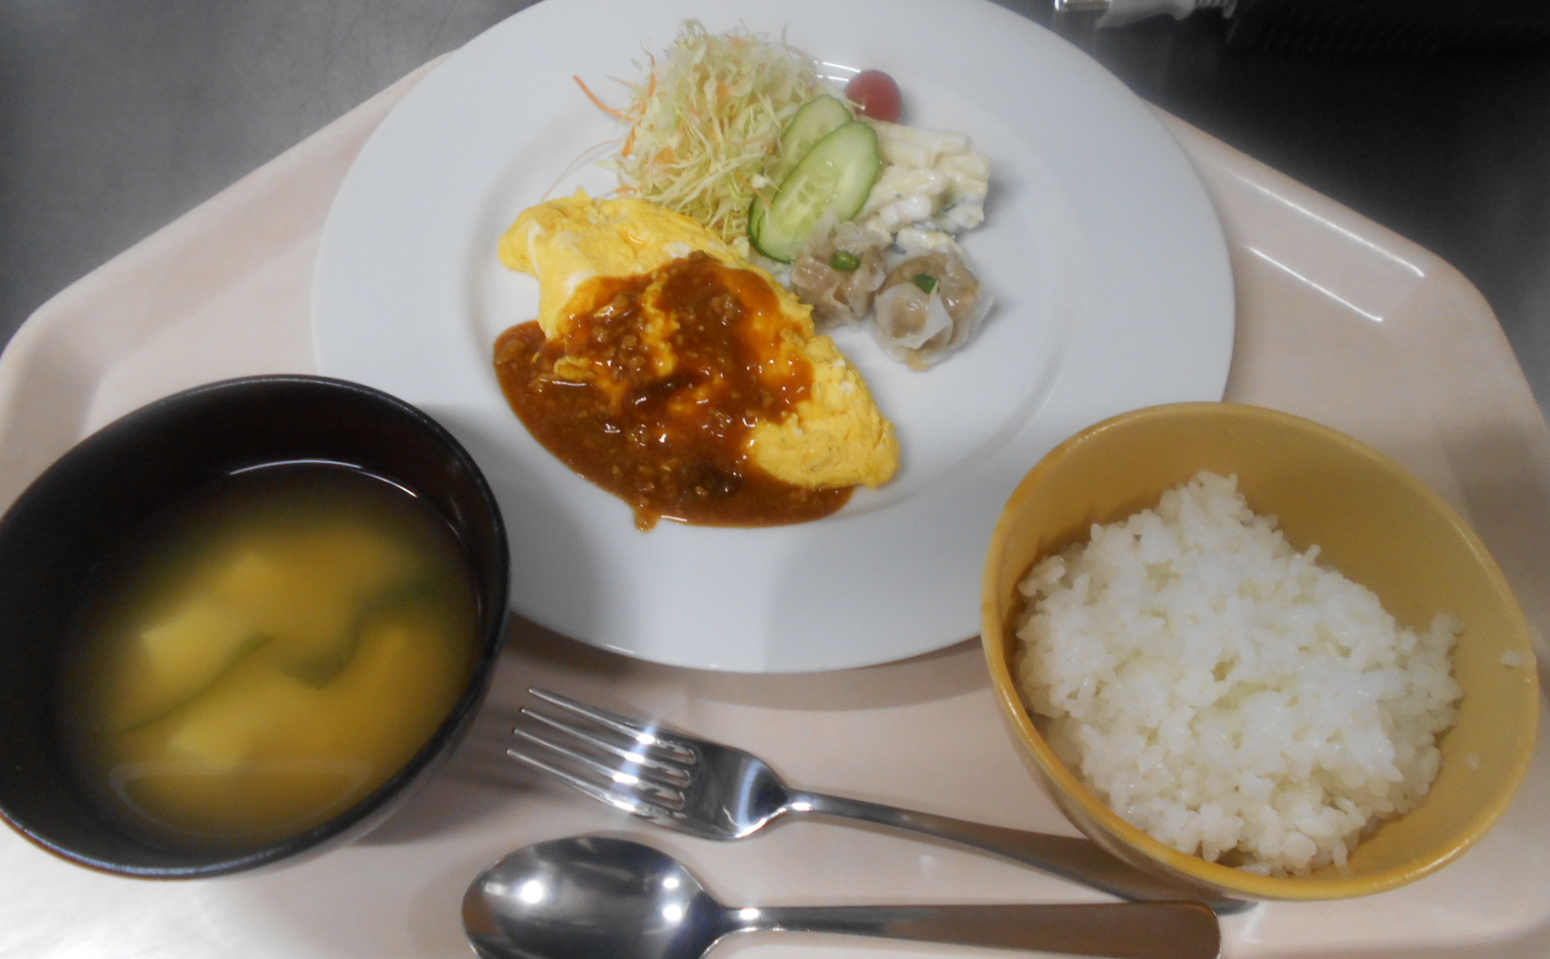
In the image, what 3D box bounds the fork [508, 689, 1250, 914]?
[{"bbox_3d":[0.025,0.084,0.281,0.183,0.022,0.023,12,60,5],"label":"fork"}]

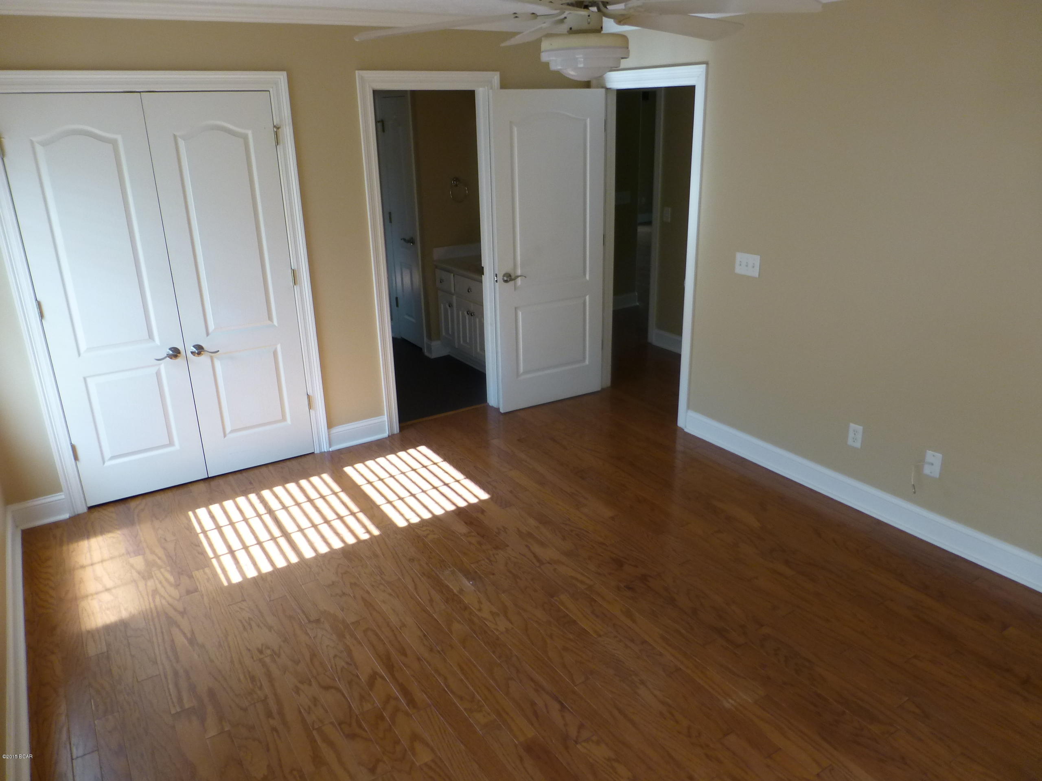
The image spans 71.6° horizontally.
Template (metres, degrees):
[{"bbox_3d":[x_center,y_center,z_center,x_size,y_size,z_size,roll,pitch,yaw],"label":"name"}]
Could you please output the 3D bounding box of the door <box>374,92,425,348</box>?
[{"bbox_3d":[-0.980,-1.386,6.151,0.045,2.035,0.460,-14,24,-31],"label":"door"}]

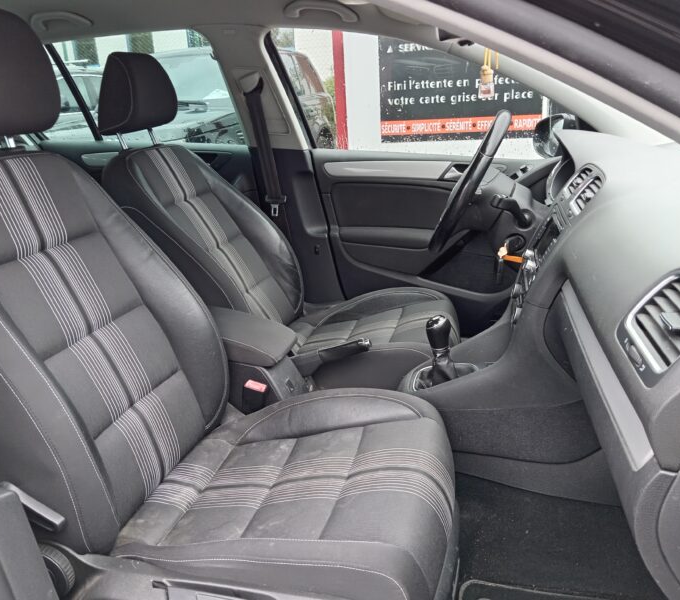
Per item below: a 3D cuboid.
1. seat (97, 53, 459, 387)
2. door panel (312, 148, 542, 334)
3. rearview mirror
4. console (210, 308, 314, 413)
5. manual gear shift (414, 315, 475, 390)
[{"bbox_3d":[-0.133,-0.189,1.577,0.900,0.960,0.540,0,16,12],"label":"seat"},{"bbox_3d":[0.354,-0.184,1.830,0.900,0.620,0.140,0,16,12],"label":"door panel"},{"bbox_3d":[0.709,-0.540,1.909,0.130,0.150,0.210,-2,15,2],"label":"rearview mirror"},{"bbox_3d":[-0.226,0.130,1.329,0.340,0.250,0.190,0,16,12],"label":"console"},{"bbox_3d":[0.227,0.103,1.238,0.130,0.155,0.120,0,16,12],"label":"manual gear shift"}]

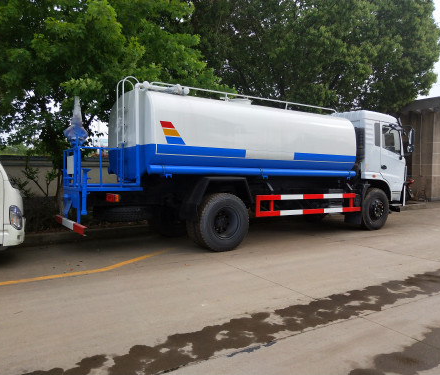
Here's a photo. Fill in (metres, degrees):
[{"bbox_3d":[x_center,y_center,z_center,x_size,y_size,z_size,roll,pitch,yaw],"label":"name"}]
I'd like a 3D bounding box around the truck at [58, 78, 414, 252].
[{"bbox_3d":[0.922,-0.455,8.503,8.600,3.120,2.600,-1,2,-34],"label":"truck"}]

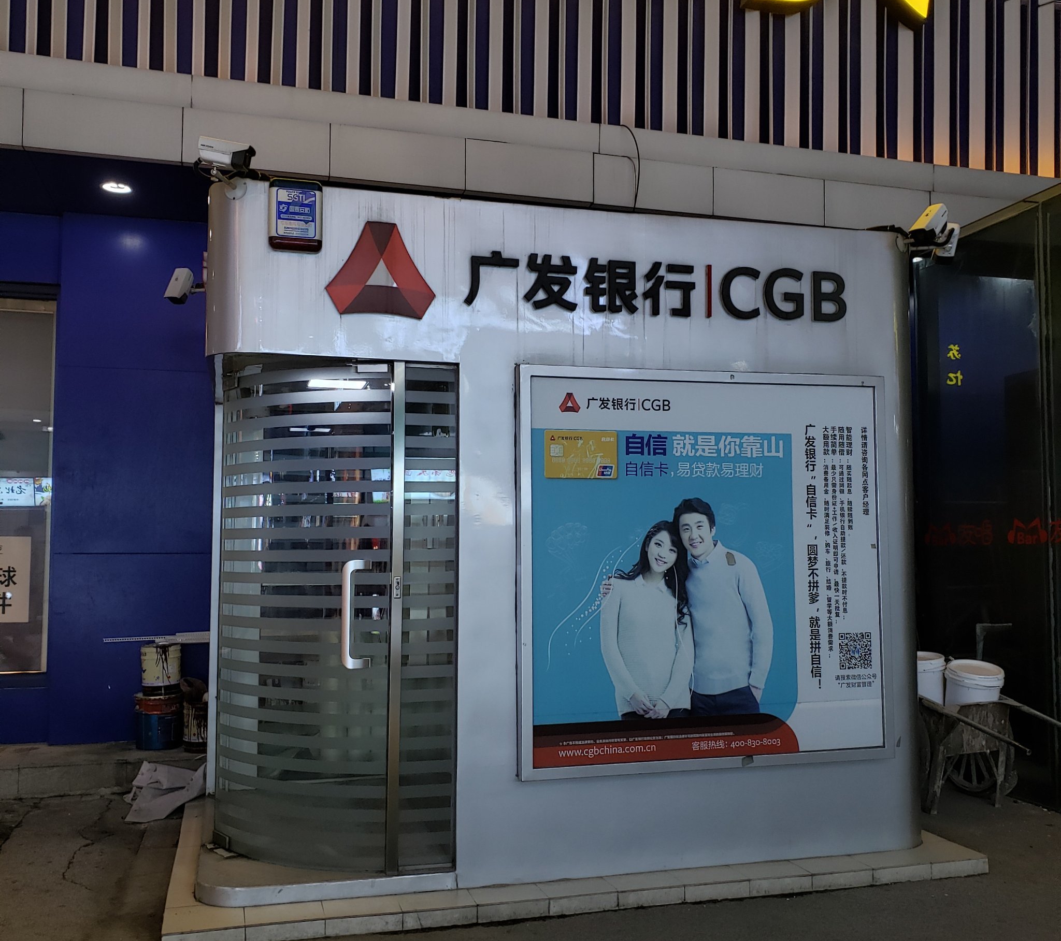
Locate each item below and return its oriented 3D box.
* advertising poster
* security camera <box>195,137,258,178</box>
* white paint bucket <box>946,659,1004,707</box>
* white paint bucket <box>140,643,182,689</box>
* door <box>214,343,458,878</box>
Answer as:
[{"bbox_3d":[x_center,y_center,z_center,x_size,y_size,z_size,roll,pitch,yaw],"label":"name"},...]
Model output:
[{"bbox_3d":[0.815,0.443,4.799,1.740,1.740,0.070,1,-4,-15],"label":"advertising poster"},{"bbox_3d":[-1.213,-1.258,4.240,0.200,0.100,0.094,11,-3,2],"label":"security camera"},{"bbox_3d":[2.571,1.315,6.173,0.320,0.345,0.320,0,8,0],"label":"white paint bucket"},{"bbox_3d":[-2.486,1.339,7.150,0.270,0.345,0.270,1,-4,-15],"label":"white paint bucket"},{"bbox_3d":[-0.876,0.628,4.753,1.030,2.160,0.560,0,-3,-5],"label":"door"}]

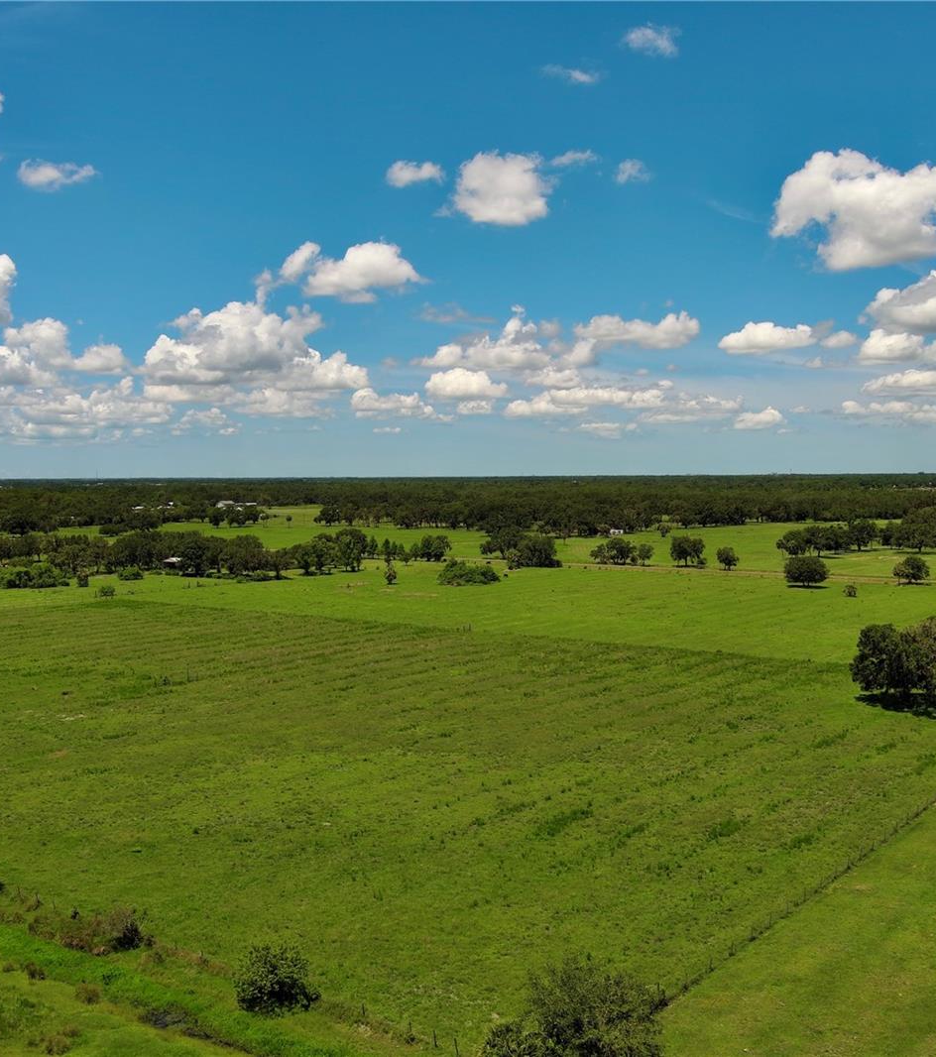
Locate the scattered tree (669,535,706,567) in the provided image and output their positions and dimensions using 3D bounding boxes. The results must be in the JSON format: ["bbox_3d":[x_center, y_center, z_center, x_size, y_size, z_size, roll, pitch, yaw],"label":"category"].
[{"bbox_3d":[83.910,8.840,486.550,13.270,11.120,12.740,0,2,0],"label":"scattered tree"}]

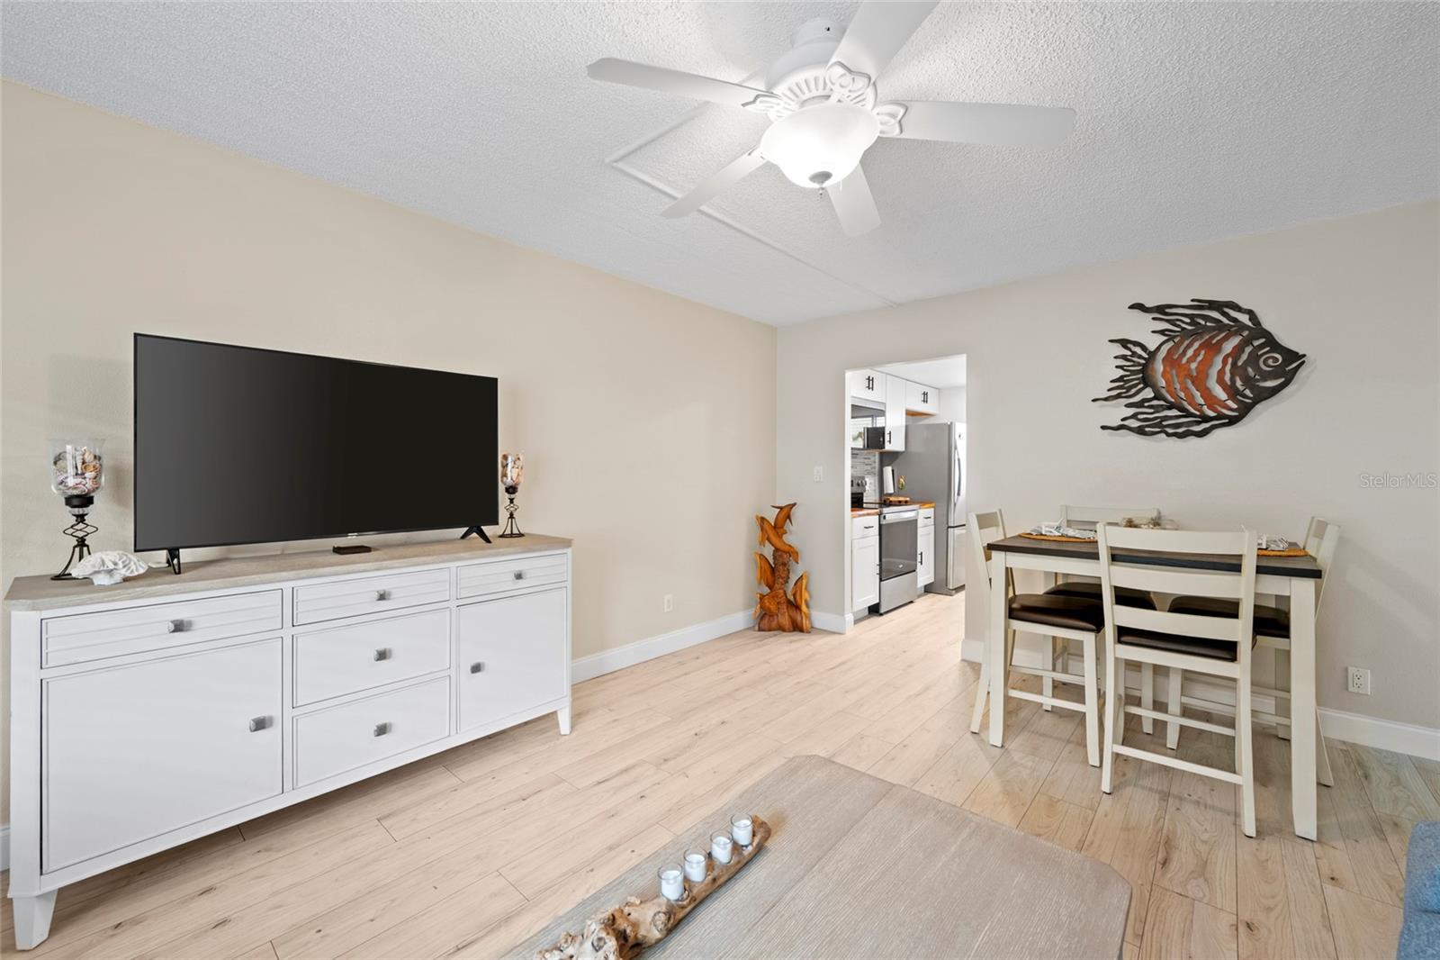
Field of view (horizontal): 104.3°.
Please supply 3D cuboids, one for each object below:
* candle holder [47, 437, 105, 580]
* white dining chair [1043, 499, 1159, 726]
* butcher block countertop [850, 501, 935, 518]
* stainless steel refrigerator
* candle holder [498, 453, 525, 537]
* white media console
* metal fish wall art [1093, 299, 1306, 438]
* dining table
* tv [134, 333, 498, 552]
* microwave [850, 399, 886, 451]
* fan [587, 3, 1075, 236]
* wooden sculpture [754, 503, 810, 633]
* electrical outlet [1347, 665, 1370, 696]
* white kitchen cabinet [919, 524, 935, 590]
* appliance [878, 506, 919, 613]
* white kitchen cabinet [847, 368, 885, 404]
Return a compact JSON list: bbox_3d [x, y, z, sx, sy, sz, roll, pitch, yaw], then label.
[{"bbox_3d":[-1.988,0.088,1.740,0.118,0.425,0.118,1,1,42],"label":"candle holder"},{"bbox_3d":[2.007,0.672,2.928,0.455,1.030,0.510,1,1,42],"label":"white dining chair"},{"bbox_3d":[1.371,0.265,5.272,0.635,0.042,1.840,1,1,42],"label":"butcher block countertop"},{"bbox_3d":[2.346,0.279,6.129,0.820,1.735,0.800,1,1,42],"label":"stainless steel refrigerator"},{"bbox_3d":[-1.059,0.081,2.864,0.122,0.430,0.122,1,1,42],"label":"candle holder"},{"bbox_3d":[-1.423,0.747,2.196,0.510,0.905,1.700,1,1,42],"label":"white media console"},{"bbox_3d":[2.420,-0.571,2.890,0.840,0.715,0.060,1,1,42],"label":"metal fish wall art"},{"bbox_3d":[1.938,0.746,2.579,1.055,0.914,0.980,1,1,42],"label":"dining table"},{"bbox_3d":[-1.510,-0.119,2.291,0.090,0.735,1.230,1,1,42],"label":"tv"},{"bbox_3d":[1.228,-0.510,5.242,0.380,0.435,0.765,1,1,42],"label":"microwave"},{"bbox_3d":[0.273,-1.014,1.569,1.250,0.420,1.250,1,1,42],"label":"fan"},{"bbox_3d":[0.495,0.673,4.438,0.430,0.990,0.270,0,1,-3],"label":"wooden sculpture"},{"bbox_3d":[2.897,0.912,2.535,0.070,0.115,0.010,1,1,42],"label":"electrical outlet"},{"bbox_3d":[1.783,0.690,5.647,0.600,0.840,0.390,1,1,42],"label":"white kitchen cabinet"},{"bbox_3d":[1.374,0.664,5.147,0.650,0.990,0.770,1,1,42],"label":"appliance"},{"bbox_3d":[1.282,-0.905,5.405,0.320,0.300,0.750,1,1,42],"label":"white kitchen cabinet"}]

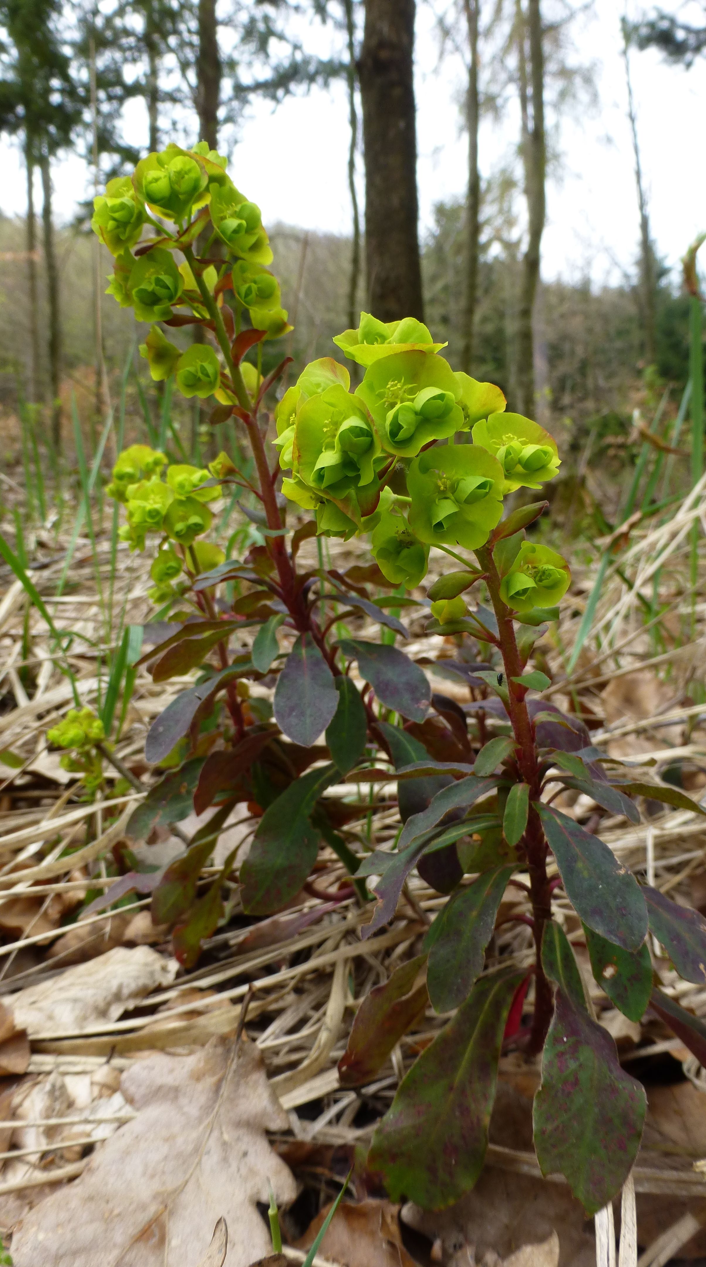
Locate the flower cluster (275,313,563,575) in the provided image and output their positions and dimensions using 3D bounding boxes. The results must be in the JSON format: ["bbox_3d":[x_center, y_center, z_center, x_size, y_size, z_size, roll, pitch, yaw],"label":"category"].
[{"bbox_3d":[0.016,-0.044,0.217,0.064,0.058,0.055,-1,6,6],"label":"flower cluster"}]

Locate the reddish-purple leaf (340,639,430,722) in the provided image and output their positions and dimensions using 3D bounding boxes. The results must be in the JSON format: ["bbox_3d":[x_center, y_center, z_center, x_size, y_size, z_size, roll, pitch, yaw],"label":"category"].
[{"bbox_3d":[0.009,0.014,0.272,0.019,0.007,0.035,-22,51,-39],"label":"reddish-purple leaf"}]

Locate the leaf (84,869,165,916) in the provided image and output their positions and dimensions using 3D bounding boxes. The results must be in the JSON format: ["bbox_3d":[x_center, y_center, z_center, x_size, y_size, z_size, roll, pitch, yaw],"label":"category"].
[{"bbox_3d":[-0.110,0.125,0.422,0.039,0.009,0.015,-18,27,-22],"label":"leaf"}]

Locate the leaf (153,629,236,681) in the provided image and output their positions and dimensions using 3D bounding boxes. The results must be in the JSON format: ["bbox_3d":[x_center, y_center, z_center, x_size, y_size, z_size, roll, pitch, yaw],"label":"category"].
[{"bbox_3d":[-0.071,0.010,0.398,0.041,0.013,0.017,-25,50,-21],"label":"leaf"}]

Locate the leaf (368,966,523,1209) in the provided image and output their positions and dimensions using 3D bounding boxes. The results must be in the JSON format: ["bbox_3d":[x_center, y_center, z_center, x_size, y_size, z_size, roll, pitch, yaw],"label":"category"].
[{"bbox_3d":[0.026,0.106,0.210,0.028,0.053,0.009,24,-33,12],"label":"leaf"}]

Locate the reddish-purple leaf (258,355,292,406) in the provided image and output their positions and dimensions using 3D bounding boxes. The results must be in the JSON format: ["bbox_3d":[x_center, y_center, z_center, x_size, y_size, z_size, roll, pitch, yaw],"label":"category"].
[{"bbox_3d":[-0.024,-0.078,0.273,0.004,0.016,0.007,34,18,-2],"label":"reddish-purple leaf"}]

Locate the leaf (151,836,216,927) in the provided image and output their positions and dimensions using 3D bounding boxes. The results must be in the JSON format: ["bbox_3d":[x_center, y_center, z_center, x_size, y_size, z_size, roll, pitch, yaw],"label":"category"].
[{"bbox_3d":[-0.054,0.080,0.286,0.015,0.029,0.007,19,-25,13],"label":"leaf"}]

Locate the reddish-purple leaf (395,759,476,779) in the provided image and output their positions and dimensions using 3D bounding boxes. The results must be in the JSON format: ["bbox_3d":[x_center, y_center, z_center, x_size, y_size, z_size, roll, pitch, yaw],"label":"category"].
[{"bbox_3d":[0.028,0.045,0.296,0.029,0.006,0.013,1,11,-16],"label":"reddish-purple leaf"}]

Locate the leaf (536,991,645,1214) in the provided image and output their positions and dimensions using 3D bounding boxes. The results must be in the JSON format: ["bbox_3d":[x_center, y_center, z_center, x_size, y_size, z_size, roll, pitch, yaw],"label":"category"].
[{"bbox_3d":[0.053,0.107,0.203,0.025,0.044,0.009,4,-30,-4],"label":"leaf"}]

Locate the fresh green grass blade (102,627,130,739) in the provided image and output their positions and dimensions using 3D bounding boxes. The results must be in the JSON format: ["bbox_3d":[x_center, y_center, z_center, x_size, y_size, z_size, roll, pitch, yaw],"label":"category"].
[{"bbox_3d":[-0.157,0.032,0.580,0.016,0.071,0.008,6,0,1],"label":"fresh green grass blade"}]

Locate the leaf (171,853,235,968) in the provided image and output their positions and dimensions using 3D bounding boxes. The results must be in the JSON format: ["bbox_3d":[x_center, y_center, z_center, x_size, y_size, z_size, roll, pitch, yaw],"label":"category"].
[{"bbox_3d":[-0.046,0.087,0.278,0.013,0.035,0.007,17,-26,5],"label":"leaf"}]

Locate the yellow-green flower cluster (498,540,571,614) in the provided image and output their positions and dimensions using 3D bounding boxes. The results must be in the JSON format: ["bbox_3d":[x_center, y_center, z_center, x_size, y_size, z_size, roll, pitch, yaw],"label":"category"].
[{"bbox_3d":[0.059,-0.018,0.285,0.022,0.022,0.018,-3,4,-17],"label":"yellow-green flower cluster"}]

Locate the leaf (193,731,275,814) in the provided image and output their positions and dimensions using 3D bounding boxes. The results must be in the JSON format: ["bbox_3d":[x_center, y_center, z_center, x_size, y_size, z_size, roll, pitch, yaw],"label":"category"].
[{"bbox_3d":[-0.054,0.064,0.410,0.020,0.013,0.045,28,60,27],"label":"leaf"}]

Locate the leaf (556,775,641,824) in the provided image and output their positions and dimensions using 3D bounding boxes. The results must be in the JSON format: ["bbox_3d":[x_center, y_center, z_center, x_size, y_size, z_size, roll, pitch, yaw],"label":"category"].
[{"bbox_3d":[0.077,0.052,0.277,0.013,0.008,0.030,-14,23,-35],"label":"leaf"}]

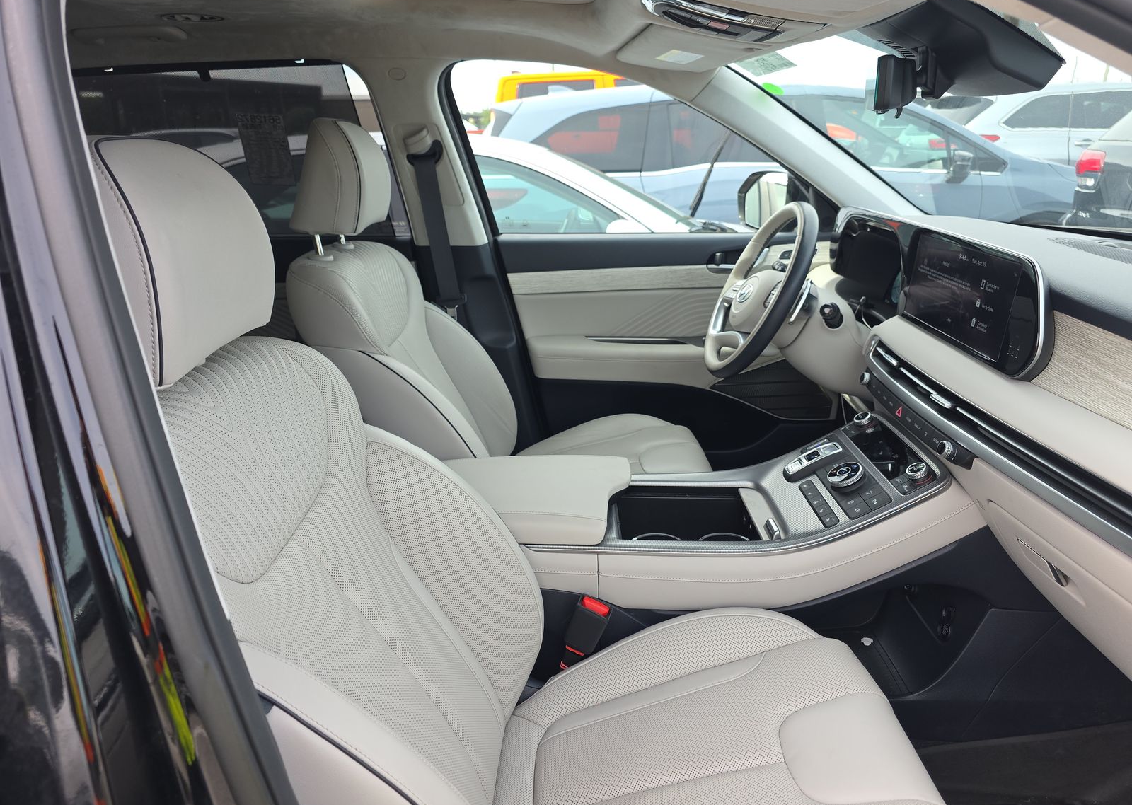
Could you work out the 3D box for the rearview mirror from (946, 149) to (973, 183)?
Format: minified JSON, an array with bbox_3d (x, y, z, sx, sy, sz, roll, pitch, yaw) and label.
[{"bbox_3d":[2.852,-1.711,5.450,0.130,0.225,0.220,0,19,2],"label":"rearview mirror"}]

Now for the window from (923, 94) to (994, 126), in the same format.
[{"bbox_3d":[4.201,-3.206,8.300,0.220,0.420,1.200,-16,25,-37],"label":"window"}]

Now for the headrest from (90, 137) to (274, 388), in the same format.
[{"bbox_3d":[-0.370,-0.136,0.679,0.130,0.200,0.265,-3,19,3],"label":"headrest"}]

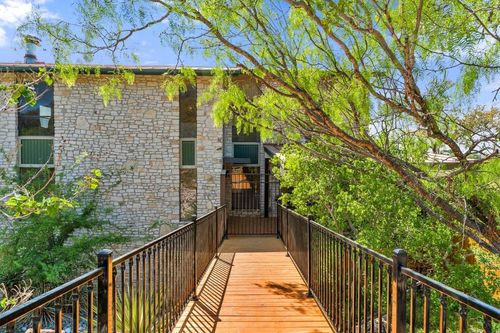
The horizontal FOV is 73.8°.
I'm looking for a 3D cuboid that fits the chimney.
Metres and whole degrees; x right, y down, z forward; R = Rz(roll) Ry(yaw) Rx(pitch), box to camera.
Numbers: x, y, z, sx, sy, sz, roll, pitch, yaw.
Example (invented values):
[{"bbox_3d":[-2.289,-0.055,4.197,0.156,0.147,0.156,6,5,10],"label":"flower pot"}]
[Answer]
[{"bbox_3d":[-7.589,-4.038,11.600,0.500,1.040,0.500,0,-2,-3],"label":"chimney"}]

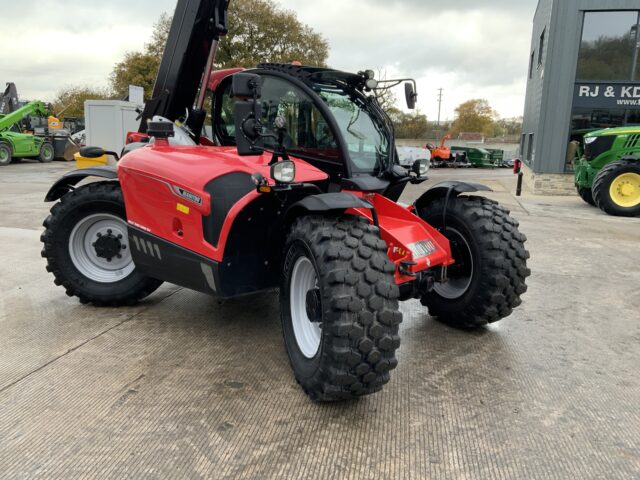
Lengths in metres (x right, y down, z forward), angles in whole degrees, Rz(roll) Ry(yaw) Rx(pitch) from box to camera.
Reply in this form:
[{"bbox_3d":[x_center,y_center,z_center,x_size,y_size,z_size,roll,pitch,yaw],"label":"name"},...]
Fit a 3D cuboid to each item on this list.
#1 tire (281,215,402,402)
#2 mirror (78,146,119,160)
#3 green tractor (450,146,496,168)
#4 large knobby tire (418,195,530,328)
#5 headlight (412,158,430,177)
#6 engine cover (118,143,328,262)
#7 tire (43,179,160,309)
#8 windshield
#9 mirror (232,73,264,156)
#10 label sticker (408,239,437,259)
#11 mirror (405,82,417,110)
[{"bbox_3d":[0.095,0.448,3.686,0.460,1.230,1.240,-2,12,-19],"label":"tire"},{"bbox_3d":[-2.147,-0.841,5.210,0.380,0.130,0.130,4,11,13],"label":"mirror"},{"bbox_3d":[9.528,-5.154,33.500,2.700,1.350,1.400,10,14,36],"label":"green tractor"},{"bbox_3d":[1.400,0.205,5.118,0.460,1.230,1.240,-3,12,-24],"label":"large knobby tire"},{"bbox_3d":[1.004,-0.717,5.303,0.120,0.170,0.180,10,14,37],"label":"headlight"},{"bbox_3d":[-0.899,-0.366,4.686,2.080,0.850,0.840,10,14,37],"label":"engine cover"},{"bbox_3d":[-2.098,0.040,5.416,1.240,1.230,0.460,1,11,-3],"label":"tire"},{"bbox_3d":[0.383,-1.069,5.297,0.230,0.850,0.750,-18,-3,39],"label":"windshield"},{"bbox_3d":[-0.494,-0.874,3.733,0.210,0.570,0.130,-2,12,-20],"label":"mirror"},{"bbox_3d":[0.806,0.070,4.242,0.160,0.010,0.390,45,32,24],"label":"label sticker"},{"bbox_3d":[0.936,-1.484,5.546,0.070,0.280,0.180,6,12,19],"label":"mirror"}]

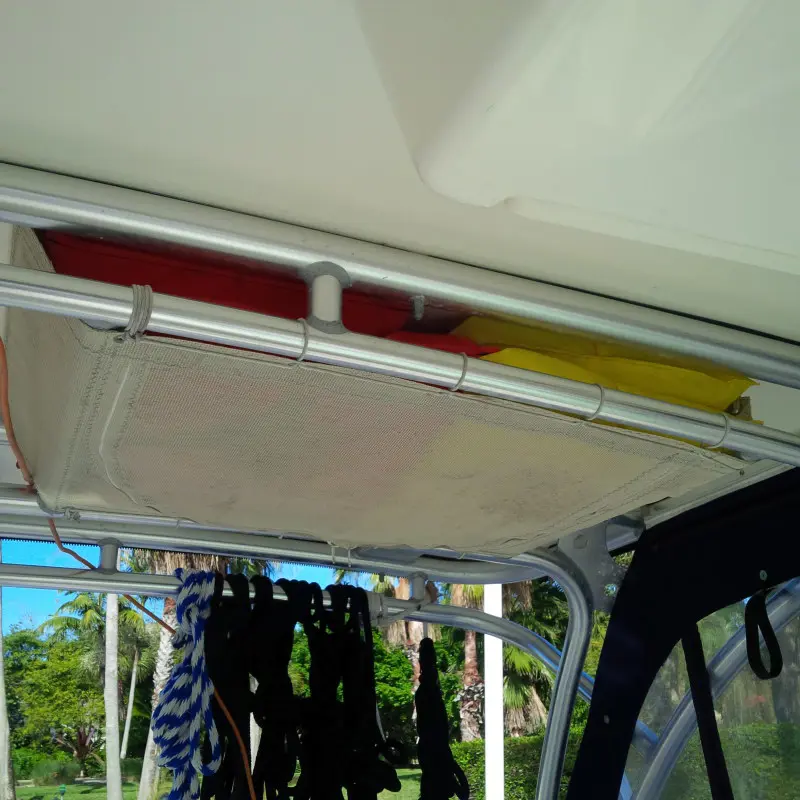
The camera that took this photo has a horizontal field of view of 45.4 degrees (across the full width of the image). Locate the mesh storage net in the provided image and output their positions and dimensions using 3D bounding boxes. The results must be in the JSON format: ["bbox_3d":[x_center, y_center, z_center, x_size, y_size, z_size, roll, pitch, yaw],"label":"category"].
[{"bbox_3d":[-0.073,0.052,1.422,0.977,0.155,0.745,9,-23,-20],"label":"mesh storage net"}]

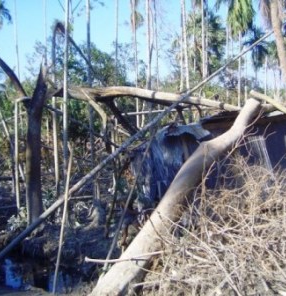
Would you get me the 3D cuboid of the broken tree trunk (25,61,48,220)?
[{"bbox_3d":[-2.038,-0.048,8.500,0.450,3.050,0.420,0,2,0],"label":"broken tree trunk"}]

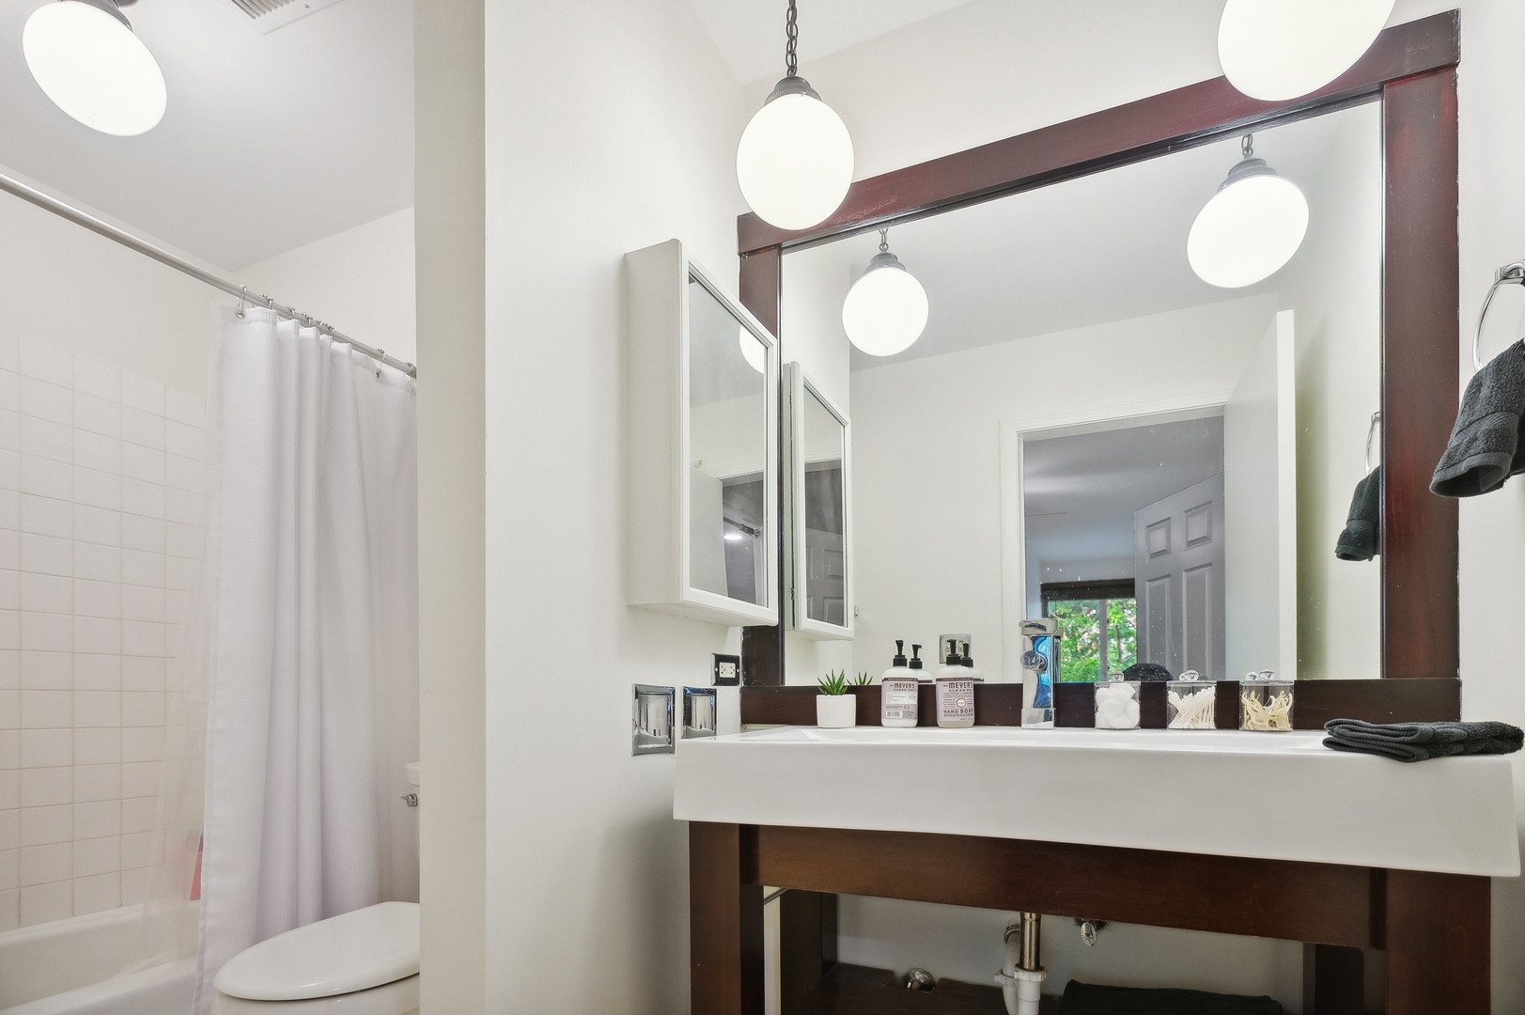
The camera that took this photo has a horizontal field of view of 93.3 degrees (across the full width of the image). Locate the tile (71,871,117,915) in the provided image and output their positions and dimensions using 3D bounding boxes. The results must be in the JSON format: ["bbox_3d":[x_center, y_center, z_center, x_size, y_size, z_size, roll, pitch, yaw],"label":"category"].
[{"bbox_3d":[-1.970,1.145,2.133,0.010,0.110,0.108,0,-4,29],"label":"tile"}]

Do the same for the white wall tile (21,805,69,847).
[{"bbox_3d":[-2.000,0.889,2.012,0.010,0.108,0.108,-5,-7,26],"label":"white wall tile"}]

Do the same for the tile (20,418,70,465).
[{"bbox_3d":[-2.033,-0.191,2.045,0.010,0.109,0.111,-1,-7,27],"label":"tile"}]

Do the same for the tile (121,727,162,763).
[{"bbox_3d":[-1.926,0.737,2.239,0.010,0.109,0.111,-1,-7,27],"label":"tile"}]

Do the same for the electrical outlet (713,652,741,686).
[{"bbox_3d":[-0.080,0.357,1.580,0.010,0.071,0.114,0,-4,29],"label":"electrical outlet"}]

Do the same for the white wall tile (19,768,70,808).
[{"bbox_3d":[-2.025,0.791,2.039,0.010,0.110,0.108,0,-4,29],"label":"white wall tile"}]

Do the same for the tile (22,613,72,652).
[{"bbox_3d":[-2.045,0.359,2.057,0.010,0.108,0.108,-5,-7,26],"label":"tile"}]

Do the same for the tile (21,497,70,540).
[{"bbox_3d":[-2.041,0.028,2.053,0.009,0.108,0.108,-3,-7,27],"label":"tile"}]

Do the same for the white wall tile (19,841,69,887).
[{"bbox_3d":[-2.025,1.009,2.039,0.010,0.110,0.108,0,-4,29],"label":"white wall tile"}]

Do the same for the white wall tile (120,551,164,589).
[{"bbox_3d":[-1.955,0.200,2.273,0.010,0.108,0.108,-5,-7,26],"label":"white wall tile"}]

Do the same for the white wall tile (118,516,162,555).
[{"bbox_3d":[-1.914,0.082,2.227,0.010,0.110,0.108,0,-4,29],"label":"white wall tile"}]

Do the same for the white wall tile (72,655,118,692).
[{"bbox_3d":[-1.970,0.491,2.133,0.010,0.110,0.108,0,-4,29],"label":"white wall tile"}]

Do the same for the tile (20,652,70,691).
[{"bbox_3d":[-2.041,0.466,2.053,0.009,0.108,0.108,-3,-7,27],"label":"tile"}]

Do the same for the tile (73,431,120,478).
[{"bbox_3d":[-1.970,-0.163,2.133,0.010,0.110,0.108,0,-4,29],"label":"tile"}]

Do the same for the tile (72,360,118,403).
[{"bbox_3d":[-1.985,-0.381,2.147,0.009,0.105,0.108,-3,-7,27],"label":"tile"}]

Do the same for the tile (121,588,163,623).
[{"bbox_3d":[-1.929,0.301,2.242,0.010,0.109,0.111,-1,-7,27],"label":"tile"}]

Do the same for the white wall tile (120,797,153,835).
[{"bbox_3d":[-1.905,0.950,2.215,0.010,0.108,0.108,-5,-7,26],"label":"white wall tile"}]

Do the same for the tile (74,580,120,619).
[{"bbox_3d":[-1.979,0.273,2.142,0.010,0.109,0.111,-1,-7,27],"label":"tile"}]

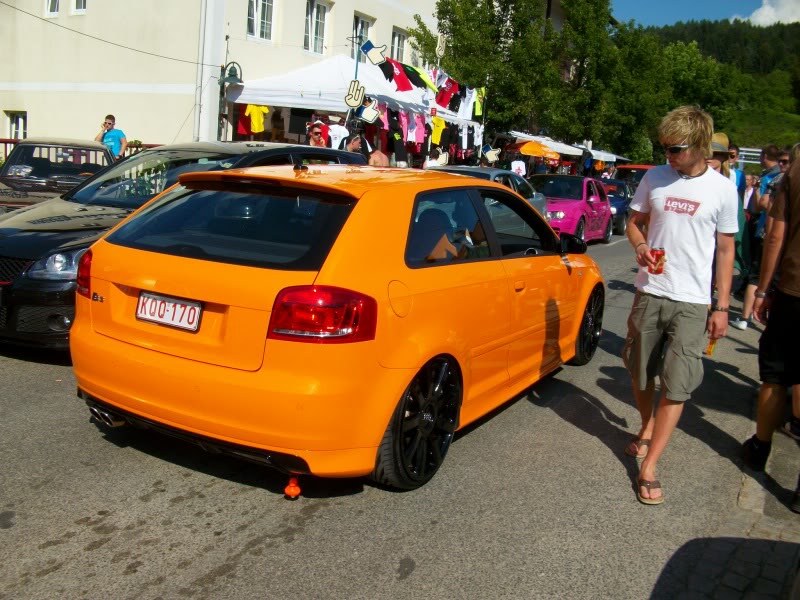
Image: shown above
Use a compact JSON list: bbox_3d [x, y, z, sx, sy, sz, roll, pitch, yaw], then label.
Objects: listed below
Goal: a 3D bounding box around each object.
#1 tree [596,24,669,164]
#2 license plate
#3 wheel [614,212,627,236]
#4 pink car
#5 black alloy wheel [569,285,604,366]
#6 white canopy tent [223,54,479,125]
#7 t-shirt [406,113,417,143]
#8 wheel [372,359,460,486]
[{"bbox_3d":[11.292,-9.502,38.000,4.600,8.000,4.600,10,13,26],"label":"tree"},{"bbox_3d":[-0.960,0.047,3.260,0.345,0.115,0.020,10,1,29],"label":"license plate"},{"bbox_3d":[5.599,-1.922,20.000,0.210,0.620,0.620,9,11,26],"label":"wheel"},{"bbox_3d":[3.360,-1.925,16.630,1.770,1.410,4.200,9,11,26],"label":"pink car"},{"bbox_3d":[1.322,0.152,5.852,0.235,0.650,0.650,10,13,29],"label":"black alloy wheel"},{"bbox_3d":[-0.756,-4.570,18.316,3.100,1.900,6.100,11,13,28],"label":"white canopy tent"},{"bbox_3d":[0.249,-3.732,17.000,0.130,0.660,0.500,11,13,28],"label":"t-shirt"},{"bbox_3d":[0.042,0.520,3.645,0.235,0.650,0.650,10,13,29],"label":"wheel"}]

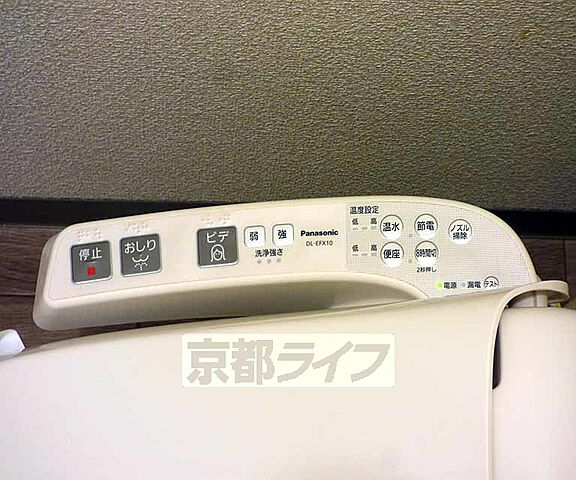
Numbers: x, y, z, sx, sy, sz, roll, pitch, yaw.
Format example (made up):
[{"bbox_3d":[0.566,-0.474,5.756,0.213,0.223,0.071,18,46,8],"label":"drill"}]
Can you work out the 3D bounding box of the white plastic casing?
[{"bbox_3d":[-0.004,0.018,0.849,0.312,0.050,0.078,-2,66,-1],"label":"white plastic casing"}]

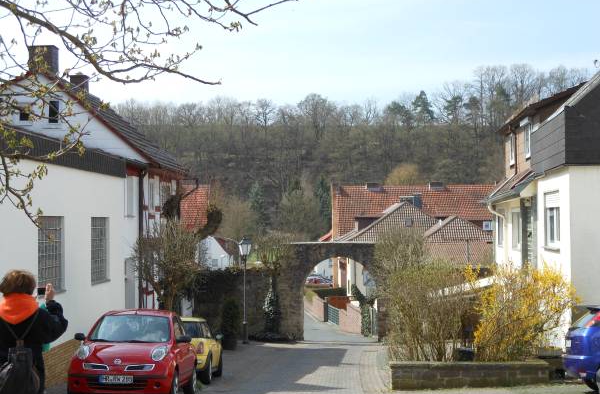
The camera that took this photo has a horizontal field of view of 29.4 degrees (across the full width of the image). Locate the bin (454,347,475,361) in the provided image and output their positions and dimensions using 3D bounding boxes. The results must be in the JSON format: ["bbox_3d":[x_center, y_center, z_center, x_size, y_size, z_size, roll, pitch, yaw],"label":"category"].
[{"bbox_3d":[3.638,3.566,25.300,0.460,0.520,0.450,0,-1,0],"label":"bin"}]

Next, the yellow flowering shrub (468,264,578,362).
[{"bbox_3d":[4.572,2.383,23.400,2.200,2.000,1.800,0,-1,0],"label":"yellow flowering shrub"}]

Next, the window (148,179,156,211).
[{"bbox_3d":[-4.100,-0.056,31.800,0.140,0.930,0.920,0,-1,5],"label":"window"}]

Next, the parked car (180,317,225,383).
[{"bbox_3d":[-2.680,3.398,25.584,1.690,1.410,3.630,0,-6,1],"label":"parked car"}]

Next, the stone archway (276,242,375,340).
[{"bbox_3d":[1.399,3.853,46.400,4.700,3.940,0.900,0,-1,2],"label":"stone archway"}]

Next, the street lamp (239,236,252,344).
[{"bbox_3d":[-2.055,3.539,43.300,0.480,4.090,0.480,0,-1,0],"label":"street lamp"}]

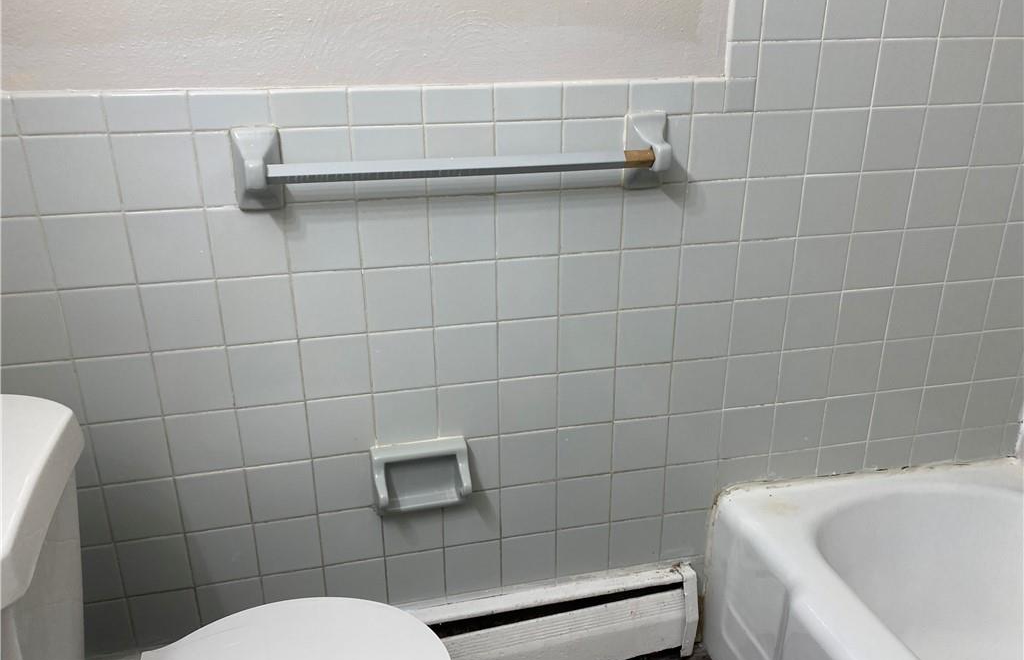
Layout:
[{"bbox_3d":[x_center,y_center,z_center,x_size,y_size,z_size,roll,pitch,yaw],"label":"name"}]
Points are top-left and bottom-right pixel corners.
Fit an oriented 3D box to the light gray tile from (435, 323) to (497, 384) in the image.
[{"bbox_3d":[-0.078,0.040,1.312,0.108,0.108,0.010,-5,22,-12],"label":"light gray tile"}]

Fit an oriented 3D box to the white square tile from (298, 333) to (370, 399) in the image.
[{"bbox_3d":[-0.290,0.061,1.265,0.108,0.108,0.008,-5,22,-12],"label":"white square tile"}]

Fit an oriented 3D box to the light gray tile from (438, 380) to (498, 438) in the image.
[{"bbox_3d":[-0.076,0.140,1.351,0.108,0.108,0.010,-5,22,-12],"label":"light gray tile"}]

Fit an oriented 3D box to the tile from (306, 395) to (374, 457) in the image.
[{"bbox_3d":[-0.288,0.162,1.308,0.108,0.108,0.009,-5,22,-12],"label":"tile"}]

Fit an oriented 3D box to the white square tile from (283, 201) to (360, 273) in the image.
[{"bbox_3d":[-0.292,-0.145,1.190,0.108,0.108,0.009,-5,22,-12],"label":"white square tile"}]

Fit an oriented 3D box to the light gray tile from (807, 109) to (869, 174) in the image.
[{"bbox_3d":[0.560,-0.324,1.326,0.108,0.108,0.010,-5,22,-12],"label":"light gray tile"}]

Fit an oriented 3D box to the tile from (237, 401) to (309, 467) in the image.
[{"bbox_3d":[-0.397,0.173,1.285,0.108,0.108,0.010,-5,22,-12],"label":"tile"}]

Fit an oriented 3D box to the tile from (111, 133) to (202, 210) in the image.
[{"bbox_3d":[-0.510,-0.227,1.106,0.108,0.108,0.009,-5,22,-12],"label":"tile"}]

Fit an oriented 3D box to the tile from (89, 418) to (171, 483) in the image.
[{"bbox_3d":[-0.610,0.192,1.237,0.108,0.108,0.008,-5,22,-12],"label":"tile"}]

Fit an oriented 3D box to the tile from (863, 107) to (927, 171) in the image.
[{"bbox_3d":[0.667,-0.335,1.348,0.108,0.108,0.010,-5,22,-12],"label":"tile"}]

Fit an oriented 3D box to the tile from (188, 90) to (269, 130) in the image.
[{"bbox_3d":[-0.403,-0.313,1.097,0.108,0.053,0.010,-5,22,-12],"label":"tile"}]

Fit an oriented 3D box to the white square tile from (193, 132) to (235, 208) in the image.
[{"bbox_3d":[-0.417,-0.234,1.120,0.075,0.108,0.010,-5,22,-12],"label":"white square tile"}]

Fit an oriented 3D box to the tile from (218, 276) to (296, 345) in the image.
[{"bbox_3d":[-0.397,-0.032,1.206,0.108,0.108,0.010,-5,21,-12],"label":"tile"}]

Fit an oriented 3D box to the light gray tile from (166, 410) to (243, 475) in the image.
[{"bbox_3d":[-0.503,0.182,1.259,0.108,0.108,0.008,-5,22,-12],"label":"light gray tile"}]

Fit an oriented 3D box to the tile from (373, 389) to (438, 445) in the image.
[{"bbox_3d":[-0.181,0.153,1.328,0.108,0.108,0.010,-5,21,-12],"label":"tile"}]

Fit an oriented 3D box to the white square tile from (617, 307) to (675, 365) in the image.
[{"bbox_3d":[0.243,0.012,1.377,0.108,0.108,0.010,-5,22,-12],"label":"white square tile"}]

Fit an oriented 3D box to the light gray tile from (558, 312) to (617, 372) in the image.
[{"bbox_3d":[0.136,0.022,1.355,0.108,0.108,0.008,-5,22,-12],"label":"light gray tile"}]

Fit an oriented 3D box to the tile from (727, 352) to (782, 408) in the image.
[{"bbox_3d":[0.456,0.095,1.457,0.108,0.108,0.010,-5,22,-12],"label":"tile"}]

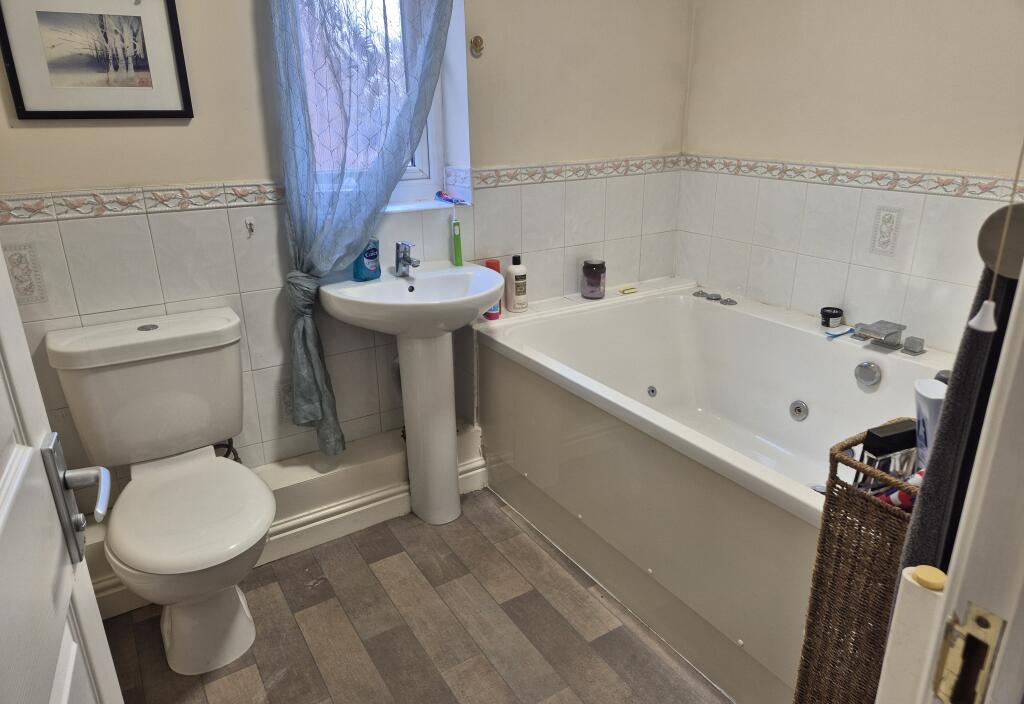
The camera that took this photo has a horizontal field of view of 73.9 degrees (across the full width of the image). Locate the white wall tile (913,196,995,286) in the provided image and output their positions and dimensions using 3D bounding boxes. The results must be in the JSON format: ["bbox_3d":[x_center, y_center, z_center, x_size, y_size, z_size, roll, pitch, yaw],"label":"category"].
[{"bbox_3d":[1.298,-0.328,2.004,0.012,0.247,0.200,-12,23,-30],"label":"white wall tile"}]

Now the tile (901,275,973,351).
[{"bbox_3d":[1.324,-0.112,2.118,0.010,0.224,0.199,-13,23,-31],"label":"tile"}]

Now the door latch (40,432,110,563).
[{"bbox_3d":[-0.486,0.191,0.768,0.058,0.152,0.146,-9,22,-23],"label":"door latch"}]

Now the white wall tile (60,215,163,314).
[{"bbox_3d":[-1.056,-0.232,1.808,0.200,0.247,0.010,-13,23,-31],"label":"white wall tile"}]

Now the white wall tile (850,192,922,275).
[{"bbox_3d":[1.211,-0.390,2.196,0.010,0.247,0.199,-13,23,-31],"label":"white wall tile"}]

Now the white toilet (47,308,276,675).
[{"bbox_3d":[-0.808,0.367,1.712,0.438,0.776,0.702,-13,23,-31],"label":"white toilet"}]

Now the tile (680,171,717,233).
[{"bbox_3d":[0.783,-0.625,2.878,0.010,0.251,0.196,-13,23,-31],"label":"tile"}]

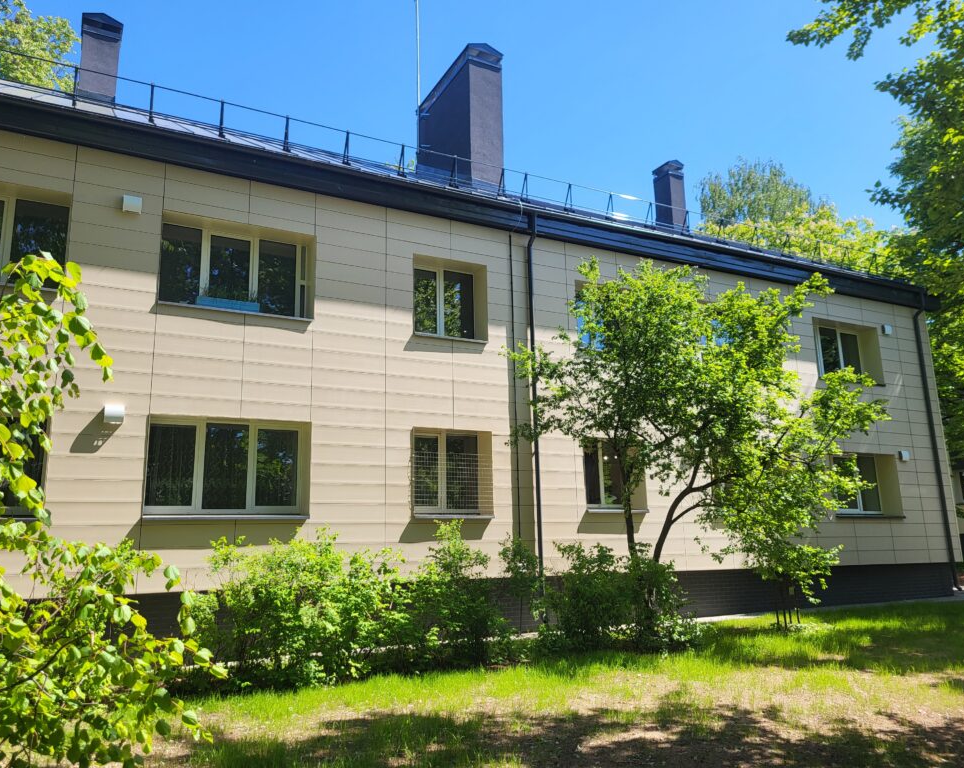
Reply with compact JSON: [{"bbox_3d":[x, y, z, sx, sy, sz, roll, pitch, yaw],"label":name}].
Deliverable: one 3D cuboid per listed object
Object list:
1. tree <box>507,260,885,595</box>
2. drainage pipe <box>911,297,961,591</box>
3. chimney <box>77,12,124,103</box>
[{"bbox_3d":[3.088,1.174,11.500,4.800,5.100,4.000,-5,-13,15],"label":"tree"},{"bbox_3d":[10.911,1.304,18.363,0.140,7.000,0.360,5,-14,-27],"label":"drainage pipe"},{"bbox_3d":[-8.434,-7.231,16.963,0.800,2.050,0.750,5,-14,-27],"label":"chimney"}]

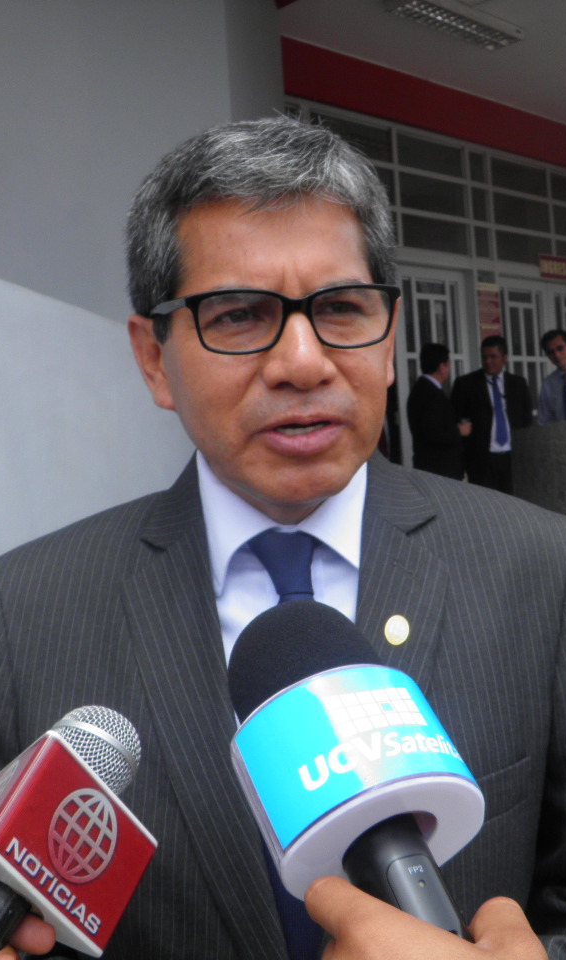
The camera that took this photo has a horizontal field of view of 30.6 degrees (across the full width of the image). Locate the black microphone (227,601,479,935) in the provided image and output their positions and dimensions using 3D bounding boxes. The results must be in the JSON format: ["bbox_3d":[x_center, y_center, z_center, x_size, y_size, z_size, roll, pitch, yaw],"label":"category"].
[{"bbox_3d":[0.040,0.150,0.513,0.100,0.098,0.245,-8,34,-16],"label":"black microphone"}]

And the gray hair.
[{"bbox_3d":[-0.019,-0.151,0.716,0.178,0.185,0.200,-5,4,-17],"label":"gray hair"}]

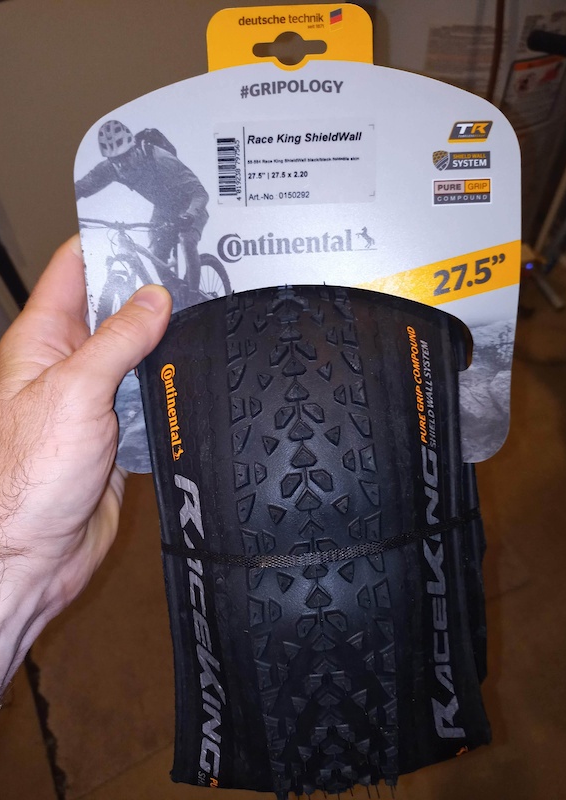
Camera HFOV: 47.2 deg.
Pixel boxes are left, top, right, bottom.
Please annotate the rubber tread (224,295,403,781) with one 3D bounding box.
[{"bbox_3d":[0.015,0.066,0.281,0.062,0.235,0.043,-6,1,0],"label":"rubber tread"}]

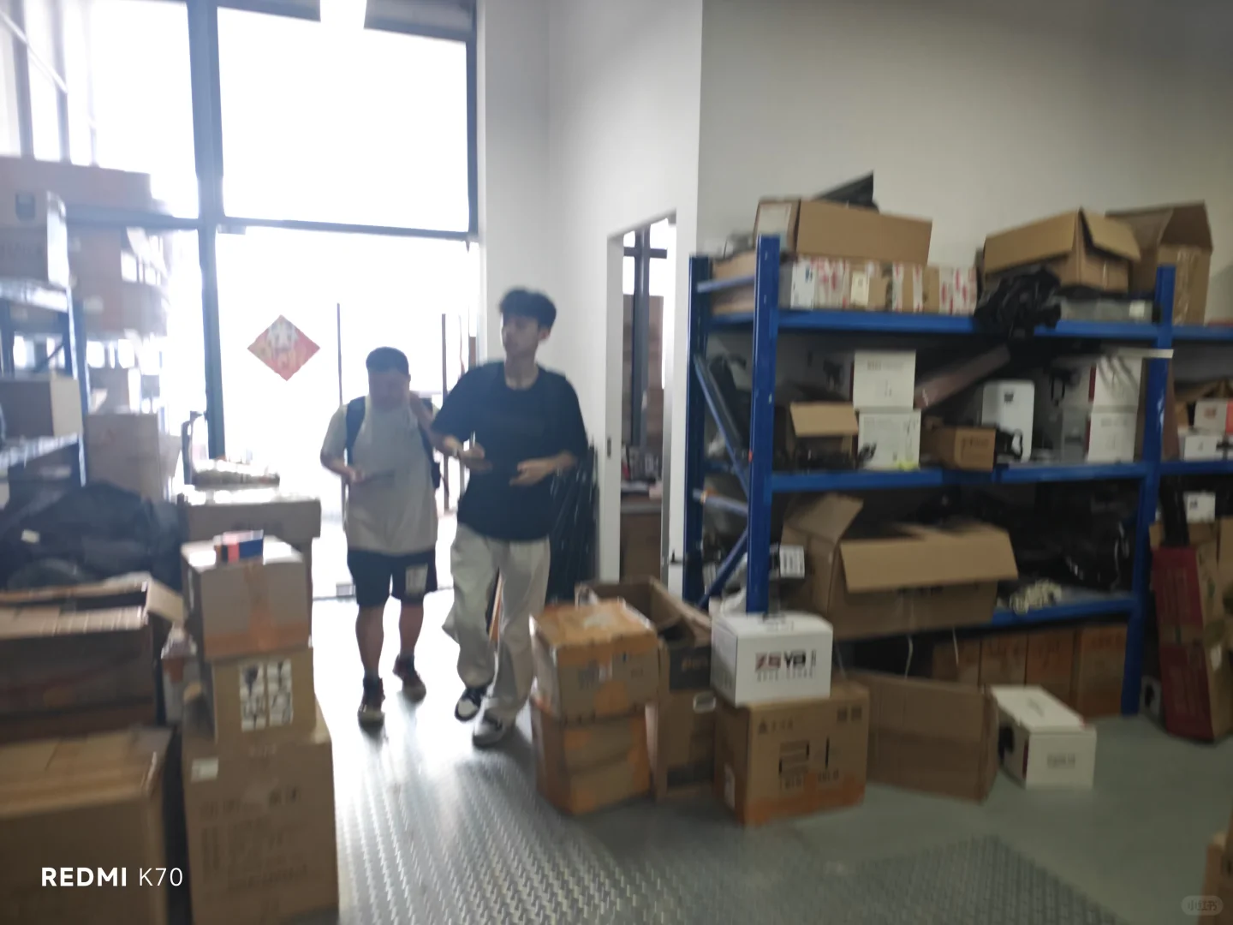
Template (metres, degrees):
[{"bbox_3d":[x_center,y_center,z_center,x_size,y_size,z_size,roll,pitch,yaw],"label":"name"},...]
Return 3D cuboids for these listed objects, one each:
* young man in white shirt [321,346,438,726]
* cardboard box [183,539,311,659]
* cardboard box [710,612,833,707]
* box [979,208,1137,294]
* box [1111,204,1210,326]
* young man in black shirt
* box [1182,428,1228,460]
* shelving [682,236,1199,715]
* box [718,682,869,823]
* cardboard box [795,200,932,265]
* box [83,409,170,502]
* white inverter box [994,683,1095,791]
[{"bbox_3d":[-0.996,0.296,3.697,0.498,1.601,0.438,1,6,-1],"label":"young man in white shirt"},{"bbox_3d":[-1.064,0.375,2.447,0.275,0.231,0.378,-3,7,-31],"label":"cardboard box"},{"bbox_3d":[0.535,0.676,2.974,0.353,0.242,0.219,-1,7,-17],"label":"cardboard box"},{"bbox_3d":[1.985,-0.926,3.838,0.355,0.294,0.498,-2,7,-25],"label":"box"},{"bbox_3d":[2.473,-0.880,3.926,0.325,0.528,0.355,-2,7,-22],"label":"box"},{"bbox_3d":[-0.439,0.226,3.489,0.604,1.797,0.438,2,6,13],"label":"young man in black shirt"},{"bbox_3d":[2.618,-0.076,3.958,0.263,0.115,0.227,-2,7,-20],"label":"box"},{"bbox_3d":[1.338,0.142,3.637,2.023,1.971,0.566,-2,7,-20],"label":"shelving"},{"bbox_3d":[0.613,0.993,3.028,0.480,0.397,0.249,-2,7,-21],"label":"box"},{"bbox_3d":[0.901,-0.866,3.335,0.740,0.189,0.234,-3,7,-32],"label":"cardboard box"},{"bbox_3d":[-1.774,-0.019,3.099,0.242,0.347,0.242,-2,7,-25],"label":"box"},{"bbox_3d":[1.628,1.059,3.296,0.232,0.228,0.378,1,6,3],"label":"white inverter box"}]

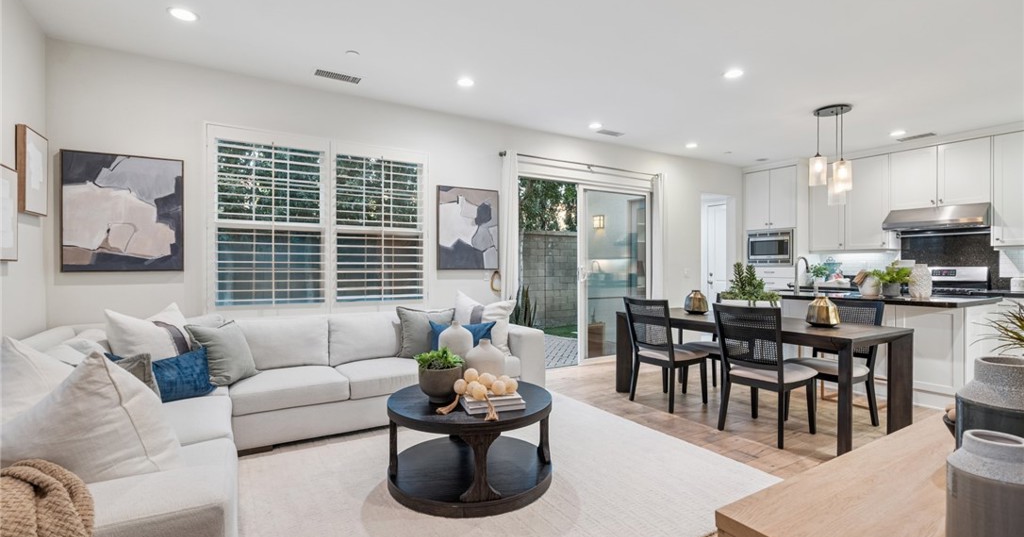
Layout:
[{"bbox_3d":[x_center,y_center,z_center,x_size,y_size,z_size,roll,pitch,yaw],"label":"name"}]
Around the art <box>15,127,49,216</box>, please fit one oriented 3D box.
[{"bbox_3d":[-3.004,-0.591,2.848,0.045,0.500,0.355,0,0,-31],"label":"art"}]

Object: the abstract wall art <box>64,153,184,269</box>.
[{"bbox_3d":[-2.819,-0.398,3.324,0.691,0.851,0.045,0,0,-31],"label":"abstract wall art"}]

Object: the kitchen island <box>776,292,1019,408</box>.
[{"bbox_3d":[3.327,0.718,4.516,1.130,0.914,1.950,0,0,-31],"label":"kitchen island"}]

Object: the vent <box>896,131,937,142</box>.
[{"bbox_3d":[4.865,-1.570,5.471,0.160,0.020,0.335,0,0,-31],"label":"vent"}]

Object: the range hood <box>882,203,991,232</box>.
[{"bbox_3d":[5.140,-0.600,5.470,0.560,0.245,0.905,0,0,-33],"label":"range hood"}]

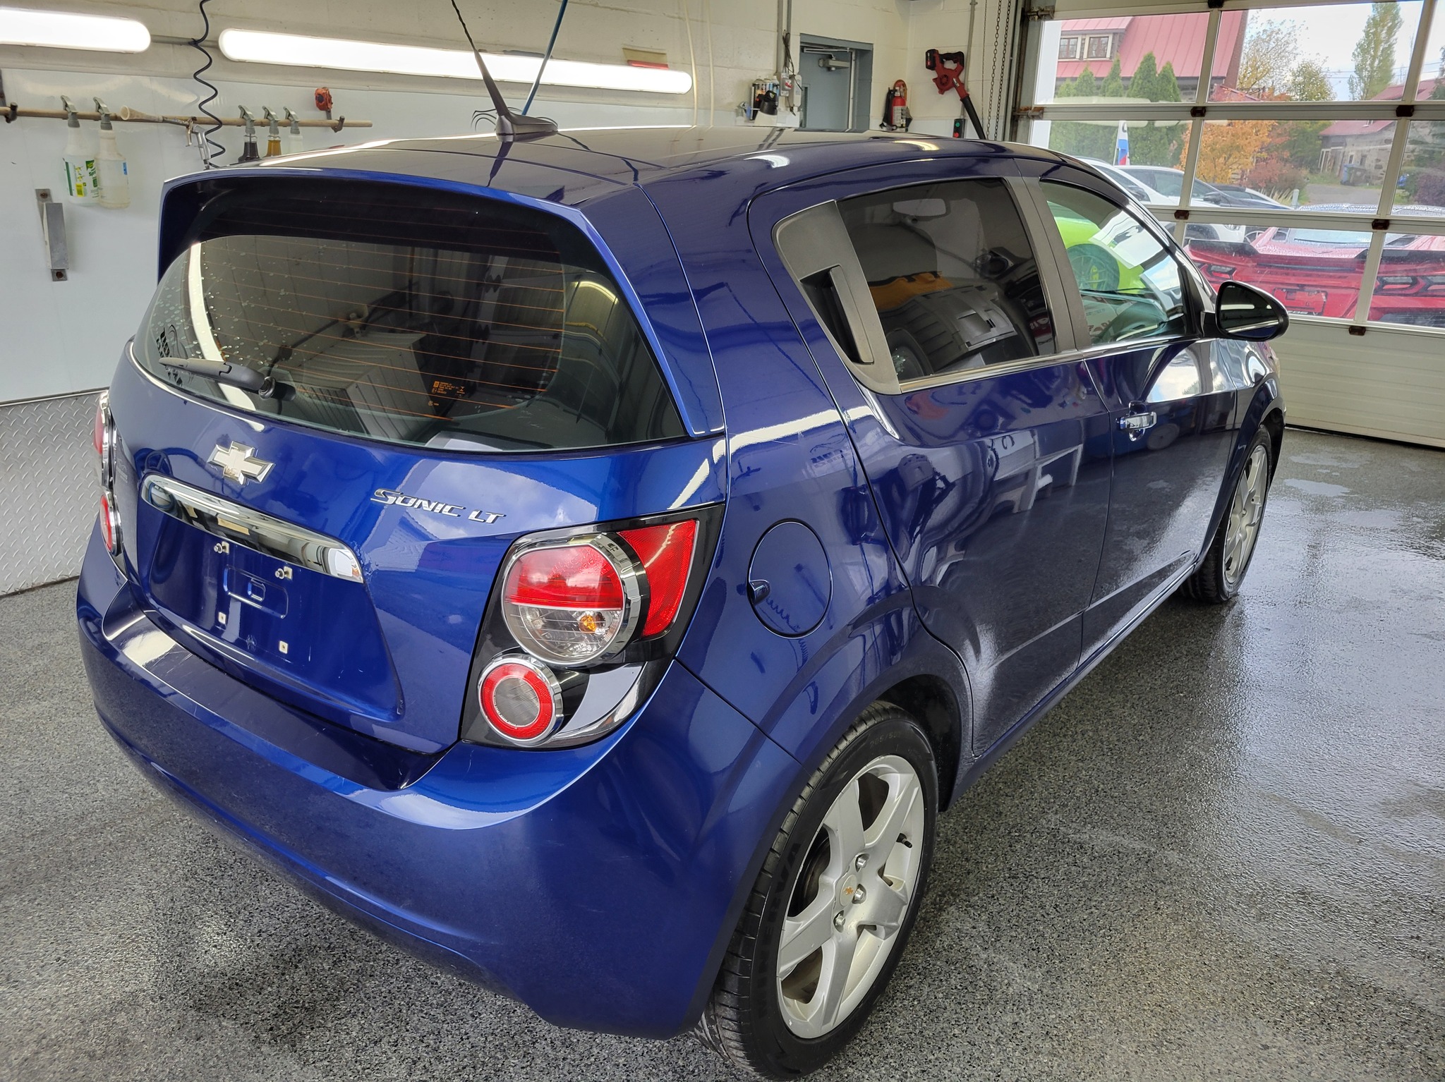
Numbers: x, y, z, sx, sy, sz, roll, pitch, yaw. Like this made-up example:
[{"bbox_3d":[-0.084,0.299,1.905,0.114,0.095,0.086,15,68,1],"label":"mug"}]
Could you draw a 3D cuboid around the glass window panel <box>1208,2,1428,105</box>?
[{"bbox_3d":[2.969,-2.463,5.495,0.930,0.445,0.030,16,25,35],"label":"glass window panel"}]

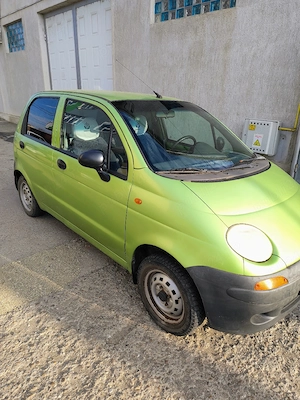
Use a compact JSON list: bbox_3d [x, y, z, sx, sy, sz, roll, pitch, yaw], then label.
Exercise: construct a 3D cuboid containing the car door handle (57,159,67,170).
[{"bbox_3d":[-0.777,-0.313,2.446,0.040,0.095,0.150,-18,29,-41],"label":"car door handle"}]

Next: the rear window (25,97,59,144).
[{"bbox_3d":[-1.091,-0.809,2.755,0.700,0.420,0.050,22,13,42],"label":"rear window"}]

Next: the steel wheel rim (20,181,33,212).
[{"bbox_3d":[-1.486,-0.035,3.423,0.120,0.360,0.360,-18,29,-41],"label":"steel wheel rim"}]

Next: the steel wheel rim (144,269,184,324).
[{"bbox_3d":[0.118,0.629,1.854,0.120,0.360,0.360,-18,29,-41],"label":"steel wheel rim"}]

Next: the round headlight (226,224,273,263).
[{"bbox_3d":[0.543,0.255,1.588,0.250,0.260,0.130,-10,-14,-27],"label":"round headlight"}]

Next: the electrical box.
[{"bbox_3d":[1.793,-1.011,4.497,0.200,0.510,0.420,-19,29,-40],"label":"electrical box"}]

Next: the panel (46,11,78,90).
[{"bbox_3d":[-2.787,-3.903,8.958,0.070,3.400,1.700,-19,29,-40],"label":"panel"}]

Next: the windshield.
[{"bbox_3d":[0.317,-0.544,2.255,1.270,0.160,0.860,-18,62,-41],"label":"windshield"}]

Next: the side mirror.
[{"bbox_3d":[-0.390,-0.245,1.933,0.200,0.200,0.150,-18,29,-41],"label":"side mirror"}]

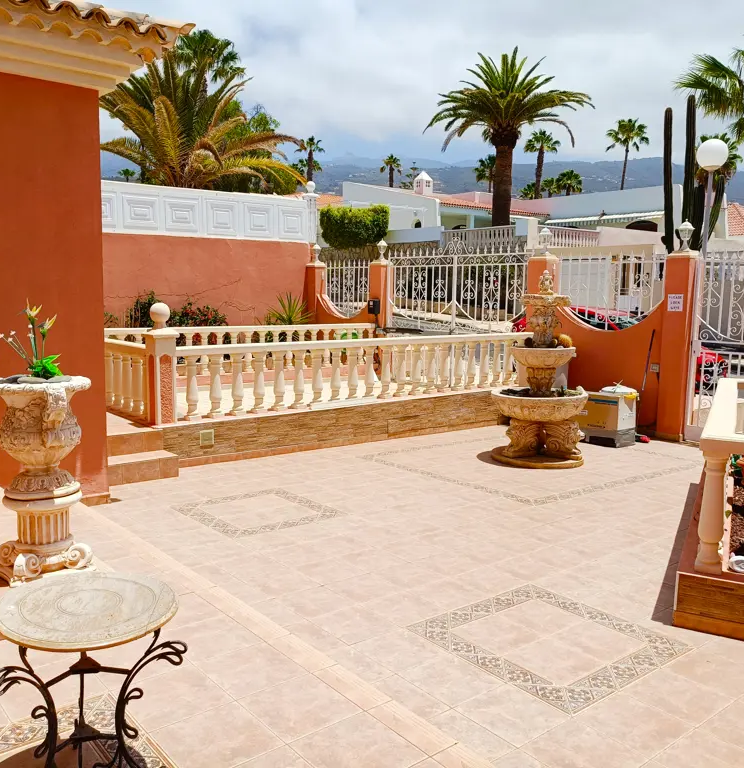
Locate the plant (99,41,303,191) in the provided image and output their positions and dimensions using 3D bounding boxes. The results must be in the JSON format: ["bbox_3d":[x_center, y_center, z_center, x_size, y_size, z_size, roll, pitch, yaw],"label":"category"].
[{"bbox_3d":[-3.958,-4.472,15.772,4.600,4.900,4.400,1,6,0],"label":"plant"}]

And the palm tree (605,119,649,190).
[{"bbox_3d":[16.444,-13.442,48.417,2.800,7.500,2.800,1,6,0],"label":"palm tree"}]

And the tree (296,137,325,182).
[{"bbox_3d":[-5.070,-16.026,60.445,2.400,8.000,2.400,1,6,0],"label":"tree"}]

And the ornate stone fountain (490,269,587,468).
[{"bbox_3d":[1.821,-0.199,7.867,1.050,2.030,1.050,1,6,0],"label":"ornate stone fountain"}]

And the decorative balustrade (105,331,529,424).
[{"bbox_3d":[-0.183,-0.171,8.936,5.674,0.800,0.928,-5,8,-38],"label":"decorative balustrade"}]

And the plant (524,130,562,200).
[{"bbox_3d":[12.211,-14.122,53.445,2.700,8.000,2.700,1,6,0],"label":"plant"}]

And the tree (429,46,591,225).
[{"bbox_3d":[4.621,-8.149,26.400,5.800,7.200,5.800,1,6,0],"label":"tree"}]

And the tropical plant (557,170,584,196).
[{"bbox_3d":[15.964,-14.504,60.333,2.200,6.000,2.200,1,6,0],"label":"tropical plant"}]

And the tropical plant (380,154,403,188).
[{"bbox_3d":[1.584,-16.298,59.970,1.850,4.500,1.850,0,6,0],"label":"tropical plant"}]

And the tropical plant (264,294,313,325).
[{"bbox_3d":[-1.383,-1.082,12.400,0.850,0.950,0.850,1,6,0],"label":"tropical plant"}]

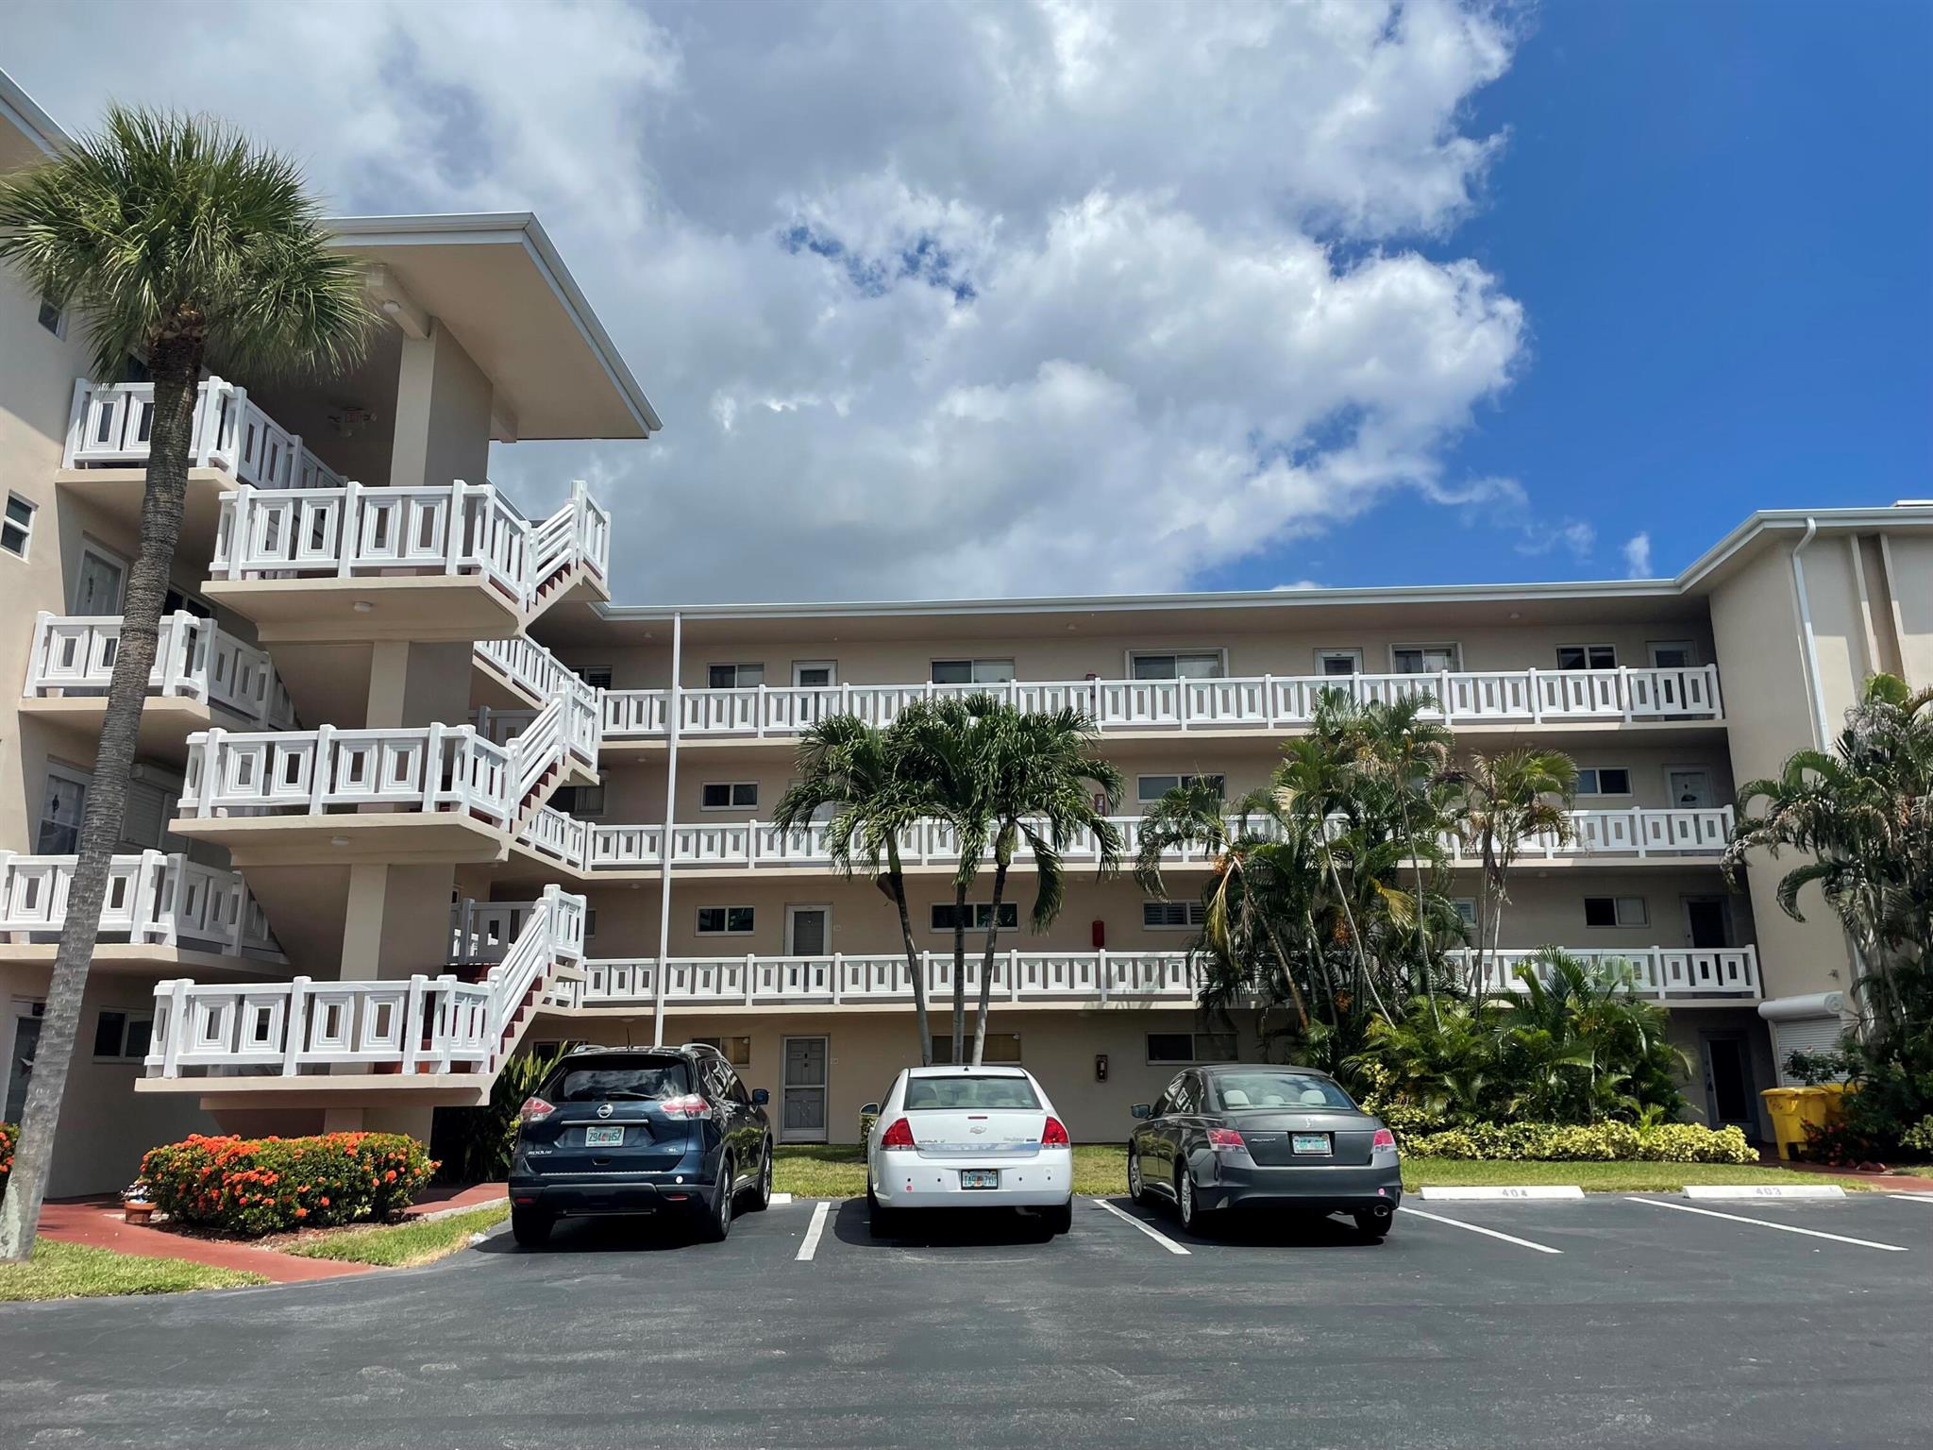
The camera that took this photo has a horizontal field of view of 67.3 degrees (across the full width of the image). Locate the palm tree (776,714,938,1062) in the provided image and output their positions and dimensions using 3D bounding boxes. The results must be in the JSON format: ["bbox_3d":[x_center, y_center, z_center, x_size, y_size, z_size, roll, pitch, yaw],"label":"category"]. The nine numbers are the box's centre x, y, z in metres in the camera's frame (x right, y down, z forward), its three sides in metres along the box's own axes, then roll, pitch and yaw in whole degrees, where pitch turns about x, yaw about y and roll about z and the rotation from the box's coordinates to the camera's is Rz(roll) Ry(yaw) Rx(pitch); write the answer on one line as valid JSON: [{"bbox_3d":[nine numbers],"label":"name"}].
[{"bbox_3d":[-1.832,3.361,23.563,2.783,7.275,2.500,-1,-14,3],"label":"palm tree"}]

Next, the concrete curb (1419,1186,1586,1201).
[{"bbox_3d":[5.997,5.250,16.286,1.798,0.130,0.160,-1,-14,3],"label":"concrete curb"}]

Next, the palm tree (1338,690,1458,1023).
[{"bbox_3d":[7.813,3.349,25.502,2.078,8.010,2.200,-1,-14,3],"label":"palm tree"}]

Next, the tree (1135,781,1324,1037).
[{"bbox_3d":[4.777,4.181,25.703,3.464,6.545,2.700,-1,-14,3],"label":"tree"}]

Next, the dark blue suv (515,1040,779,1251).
[{"bbox_3d":[-3.041,4.053,14.362,1.840,1.700,4.640,0,-13,-1],"label":"dark blue suv"}]

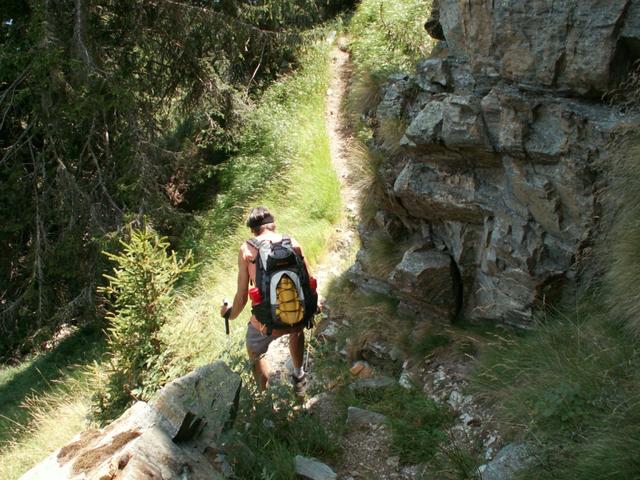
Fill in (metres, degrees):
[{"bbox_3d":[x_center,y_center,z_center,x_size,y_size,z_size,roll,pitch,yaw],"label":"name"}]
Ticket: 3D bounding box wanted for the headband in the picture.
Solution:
[{"bbox_3d":[-0.400,-0.133,4.420,0.165,0.075,0.190,-13,7,-18],"label":"headband"}]

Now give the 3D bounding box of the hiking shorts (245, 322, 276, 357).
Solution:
[{"bbox_3d":[-0.346,0.675,4.620,0.380,0.380,0.280,-2,14,-1],"label":"hiking shorts"}]

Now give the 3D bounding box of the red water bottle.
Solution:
[{"bbox_3d":[-0.424,0.408,4.360,0.080,0.200,0.080,-8,13,2],"label":"red water bottle"}]

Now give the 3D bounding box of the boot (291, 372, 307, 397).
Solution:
[{"bbox_3d":[-0.171,1.150,5.150,0.110,0.150,0.290,2,9,3],"label":"boot"}]

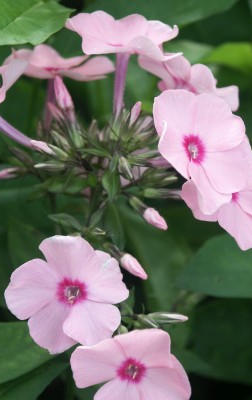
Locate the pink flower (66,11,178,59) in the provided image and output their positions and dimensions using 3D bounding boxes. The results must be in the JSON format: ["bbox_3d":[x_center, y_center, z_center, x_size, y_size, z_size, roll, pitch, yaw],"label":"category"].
[{"bbox_3d":[-0.001,-0.040,0.565,0.028,0.009,0.026,2,14,0],"label":"pink flower"}]

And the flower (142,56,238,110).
[{"bbox_3d":[0.015,-0.029,0.568,0.025,0.009,0.024,24,23,-7],"label":"flower"}]

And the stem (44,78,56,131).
[{"bbox_3d":[-0.019,-0.023,0.564,0.002,0.013,0.002,7,6,0],"label":"stem"}]

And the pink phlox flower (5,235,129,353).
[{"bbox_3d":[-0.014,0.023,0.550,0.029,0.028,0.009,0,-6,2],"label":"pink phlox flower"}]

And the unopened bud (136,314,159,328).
[{"bbox_3d":[0.005,0.030,0.568,0.006,0.002,0.002,29,0,12],"label":"unopened bud"}]

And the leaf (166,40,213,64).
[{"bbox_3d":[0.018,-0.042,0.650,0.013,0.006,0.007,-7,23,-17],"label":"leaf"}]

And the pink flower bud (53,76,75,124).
[{"bbox_3d":[-0.015,-0.024,0.550,0.003,0.012,0.003,-21,6,0],"label":"pink flower bud"}]

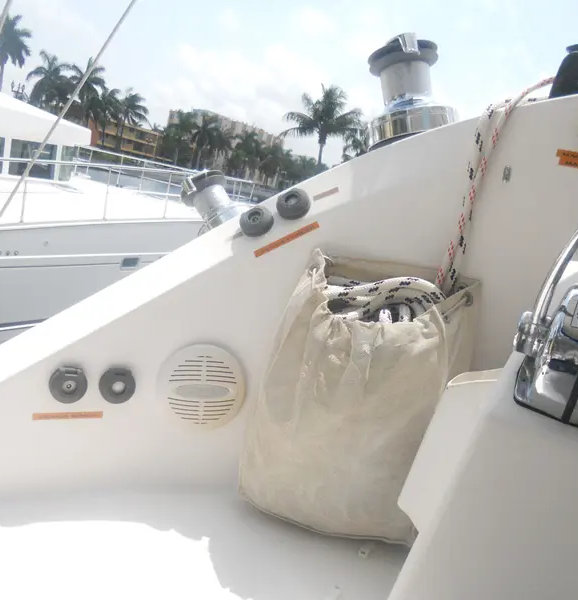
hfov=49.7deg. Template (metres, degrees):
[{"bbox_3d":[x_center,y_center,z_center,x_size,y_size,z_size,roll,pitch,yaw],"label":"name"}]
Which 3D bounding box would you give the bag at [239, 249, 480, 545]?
[{"bbox_3d":[0.119,0.174,1.150,0.340,0.450,0.240,7,11,-2],"label":"bag"}]

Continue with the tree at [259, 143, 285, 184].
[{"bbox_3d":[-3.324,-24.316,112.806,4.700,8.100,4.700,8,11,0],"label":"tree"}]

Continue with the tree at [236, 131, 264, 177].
[{"bbox_3d":[-7.055,-24.310,105.859,4.700,8.700,4.700,8,11,0],"label":"tree"}]

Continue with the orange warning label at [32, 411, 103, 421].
[{"bbox_3d":[-0.389,0.205,1.100,0.117,0.013,0.002,2,5,-20],"label":"orange warning label"}]

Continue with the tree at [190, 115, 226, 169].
[{"bbox_3d":[-11.913,-22.066,88.835,5.100,8.400,5.100,8,11,0],"label":"tree"}]

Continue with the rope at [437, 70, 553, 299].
[{"bbox_3d":[0.372,-0.205,1.130,0.150,0.365,0.100,12,12,19],"label":"rope"}]

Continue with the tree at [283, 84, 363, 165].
[{"bbox_3d":[2.017,-10.711,43.844,5.500,8.500,5.500,8,11,0],"label":"tree"}]

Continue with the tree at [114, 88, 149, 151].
[{"bbox_3d":[-21.259,-22.728,83.033,4.900,10.400,4.900,8,11,0],"label":"tree"}]

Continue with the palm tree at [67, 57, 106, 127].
[{"bbox_3d":[-23.950,-21.916,73.213,4.800,12.300,4.800,8,11,0],"label":"palm tree"}]

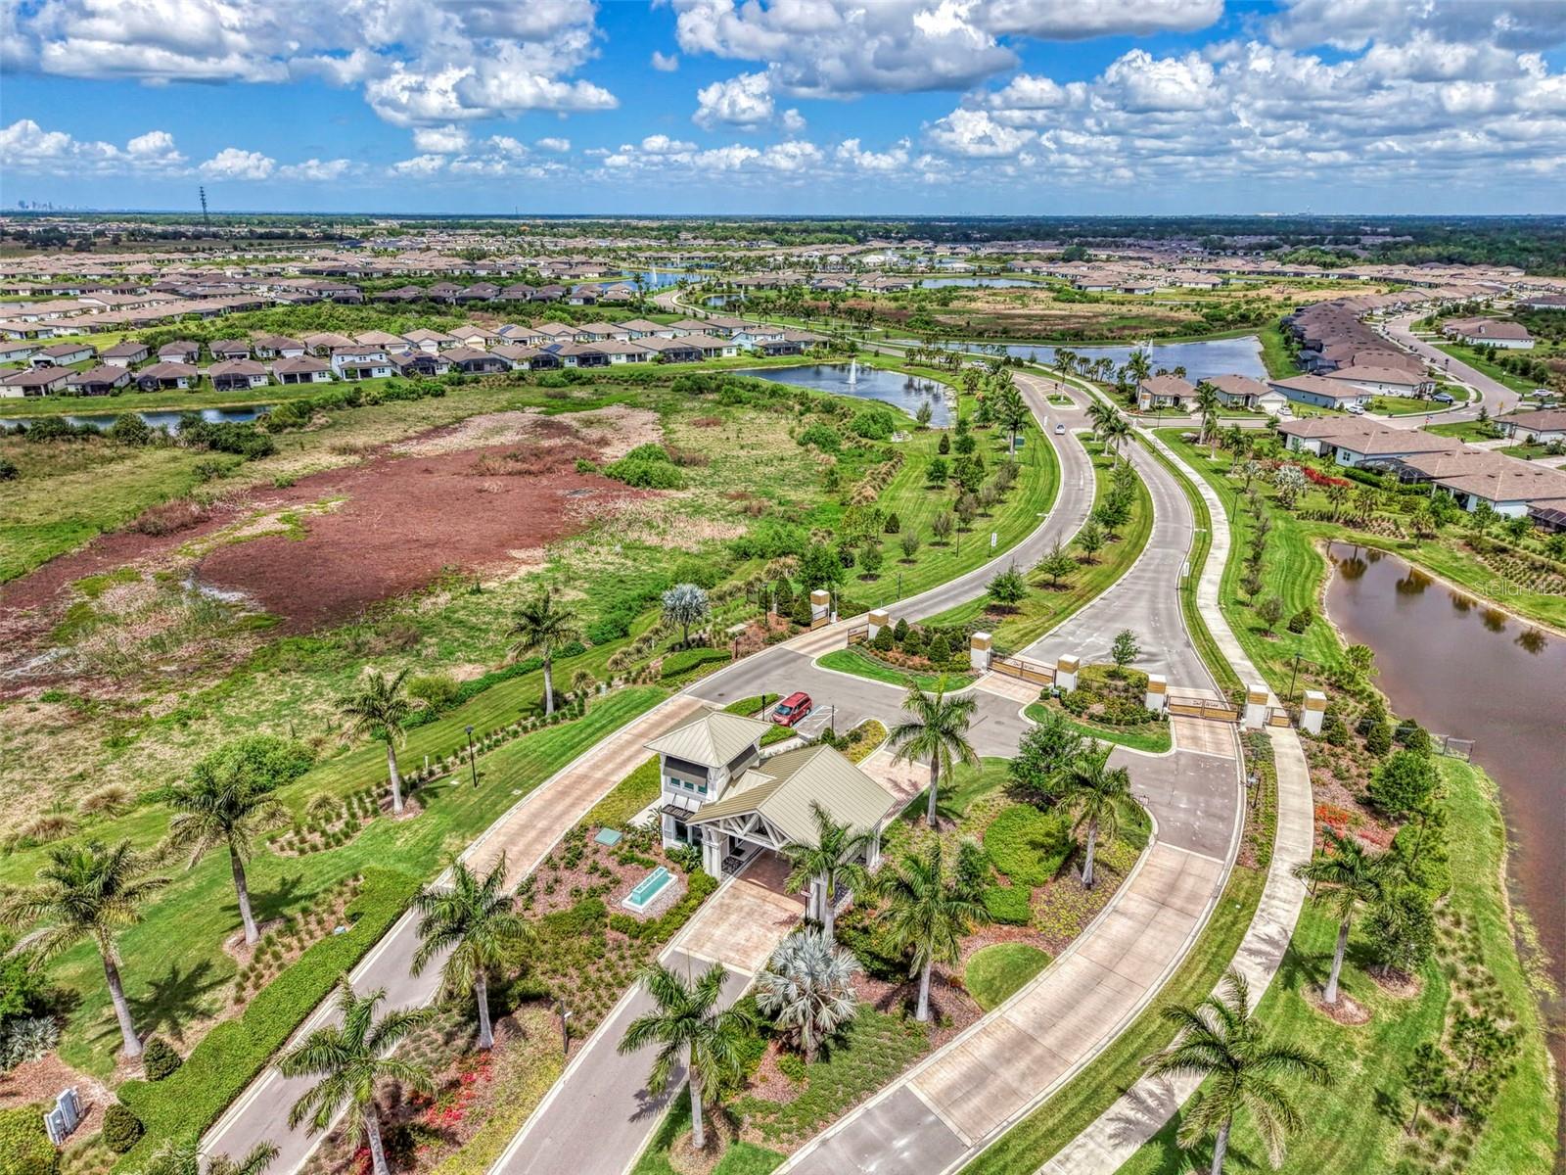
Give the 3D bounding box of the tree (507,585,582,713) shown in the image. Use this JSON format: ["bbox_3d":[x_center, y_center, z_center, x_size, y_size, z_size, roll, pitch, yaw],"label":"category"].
[{"bbox_3d":[-21.232,6.120,97.415,6.300,11.800,6.300,0,19,0],"label":"tree"}]

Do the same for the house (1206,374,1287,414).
[{"bbox_3d":[111.295,-47.241,261.153,12.600,5.700,23.500,2,19,5],"label":"house"}]

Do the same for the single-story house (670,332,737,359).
[{"bbox_3d":[-24.943,-78.615,350.918,12.800,5.700,21.500,-10,22,-27],"label":"single-story house"}]

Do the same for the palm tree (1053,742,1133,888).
[{"bbox_3d":[20.764,15.526,72.801,5.400,10.200,5.400,0,19,0],"label":"palm tree"}]

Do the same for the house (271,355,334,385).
[{"bbox_3d":[-131.281,-59.839,296.114,12.700,5.700,20.000,-11,22,-30],"label":"house"}]

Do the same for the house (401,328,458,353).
[{"bbox_3d":[-119.373,-83.318,365.601,12.300,5.600,20.000,-13,23,-33],"label":"house"}]

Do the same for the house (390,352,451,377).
[{"bbox_3d":[-98.065,-61.123,294.301,12.900,5.600,20.000,-9,21,-25],"label":"house"}]

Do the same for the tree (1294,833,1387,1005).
[{"bbox_3d":[30.331,18.364,59.579,5.360,10.460,5.360,0,19,0],"label":"tree"}]

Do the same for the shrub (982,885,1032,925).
[{"bbox_3d":[14.869,20.896,71.314,2.850,1.000,2.700,0,19,0],"label":"shrub"}]

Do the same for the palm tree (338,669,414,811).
[{"bbox_3d":[-29.045,11.450,78.587,5.430,10.930,5.430,0,19,0],"label":"palm tree"}]

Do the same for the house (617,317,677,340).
[{"bbox_3d":[-50.254,-95.698,401.766,12.200,5.600,22.000,-10,22,-27],"label":"house"}]

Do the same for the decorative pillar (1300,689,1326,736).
[{"bbox_3d":[46.881,11.094,95.973,1.457,3.371,1.457,4,20,12],"label":"decorative pillar"}]

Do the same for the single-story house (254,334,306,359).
[{"bbox_3d":[-159.425,-77.263,345.685,13.000,5.500,20.000,-8,21,-23],"label":"single-story house"}]

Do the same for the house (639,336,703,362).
[{"bbox_3d":[-36.696,-75.965,342.628,12.400,5.500,22.000,-11,22,-29],"label":"house"}]

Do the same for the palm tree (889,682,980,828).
[{"bbox_3d":[10.695,12.137,77.215,6.370,10.650,6.370,0,19,0],"label":"palm tree"}]

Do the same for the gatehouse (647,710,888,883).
[{"bbox_3d":[-1.208,14.191,73.034,15.230,9.460,9.750,10,22,27],"label":"gatehouse"}]

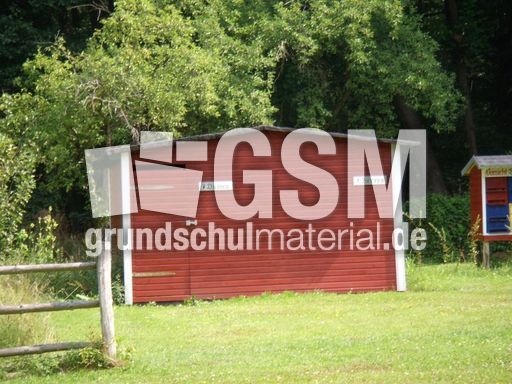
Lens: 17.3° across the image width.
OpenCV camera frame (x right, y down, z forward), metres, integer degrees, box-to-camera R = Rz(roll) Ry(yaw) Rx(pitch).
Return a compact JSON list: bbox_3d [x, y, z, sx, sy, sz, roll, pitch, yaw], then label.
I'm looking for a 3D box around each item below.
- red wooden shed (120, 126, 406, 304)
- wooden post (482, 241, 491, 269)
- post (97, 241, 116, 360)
[{"bbox_3d":[-0.096,0.310,26.279,4.300,2.500,3.200,-2,0,-8],"label":"red wooden shed"},{"bbox_3d":[3.910,1.065,28.600,0.105,0.480,0.105,-2,0,-7],"label":"wooden post"},{"bbox_3d":[-1.476,1.075,16.700,0.130,1.200,0.130,-3,0,0],"label":"post"}]

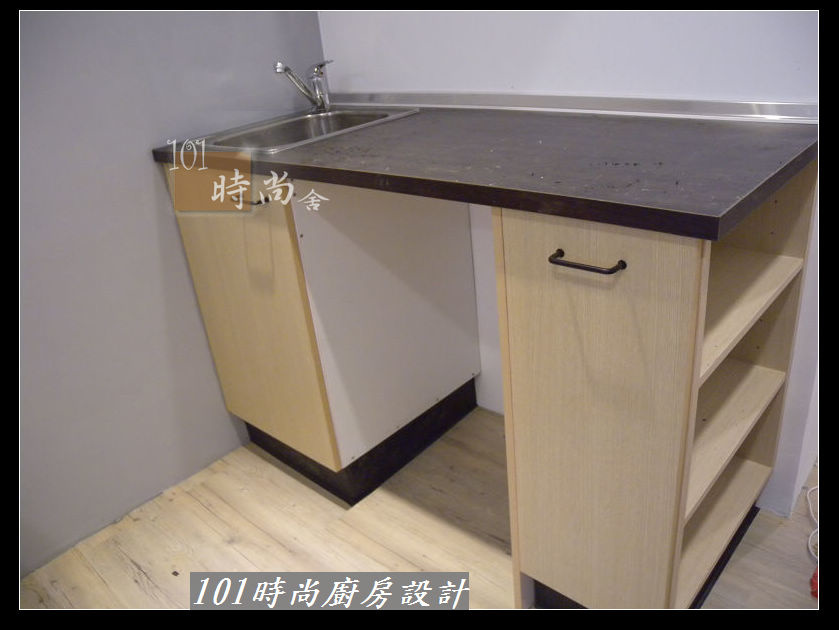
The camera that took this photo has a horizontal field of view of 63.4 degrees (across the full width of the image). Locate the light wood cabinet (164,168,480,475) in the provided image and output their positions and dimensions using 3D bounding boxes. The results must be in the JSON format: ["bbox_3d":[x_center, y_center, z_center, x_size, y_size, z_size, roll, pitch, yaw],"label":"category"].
[{"bbox_3d":[-0.220,-0.102,1.840,0.472,0.727,0.576,16,33,39],"label":"light wood cabinet"}]

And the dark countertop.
[{"bbox_3d":[0.047,-0.353,1.418,1.342,0.030,0.587,16,33,39],"label":"dark countertop"}]

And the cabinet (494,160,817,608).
[{"bbox_3d":[0.440,0.152,1.270,0.320,0.837,0.513,16,33,39],"label":"cabinet"}]

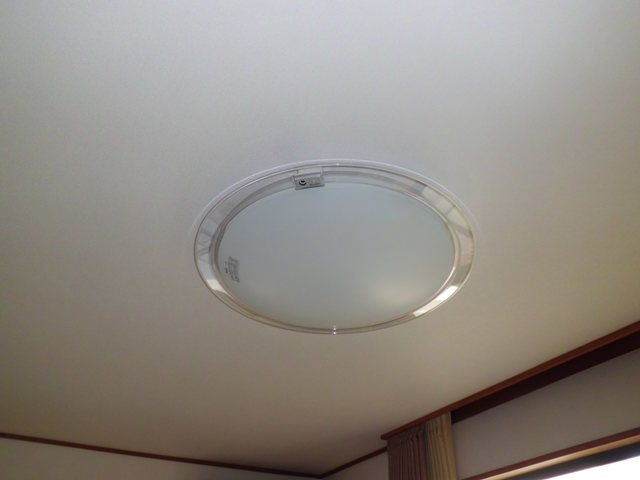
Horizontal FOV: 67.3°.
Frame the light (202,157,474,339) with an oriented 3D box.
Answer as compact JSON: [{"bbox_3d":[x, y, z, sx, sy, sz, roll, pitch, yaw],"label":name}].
[{"bbox_3d":[0.034,0.074,1.130,0.650,0.100,0.650,0,-39,0],"label":"light"}]

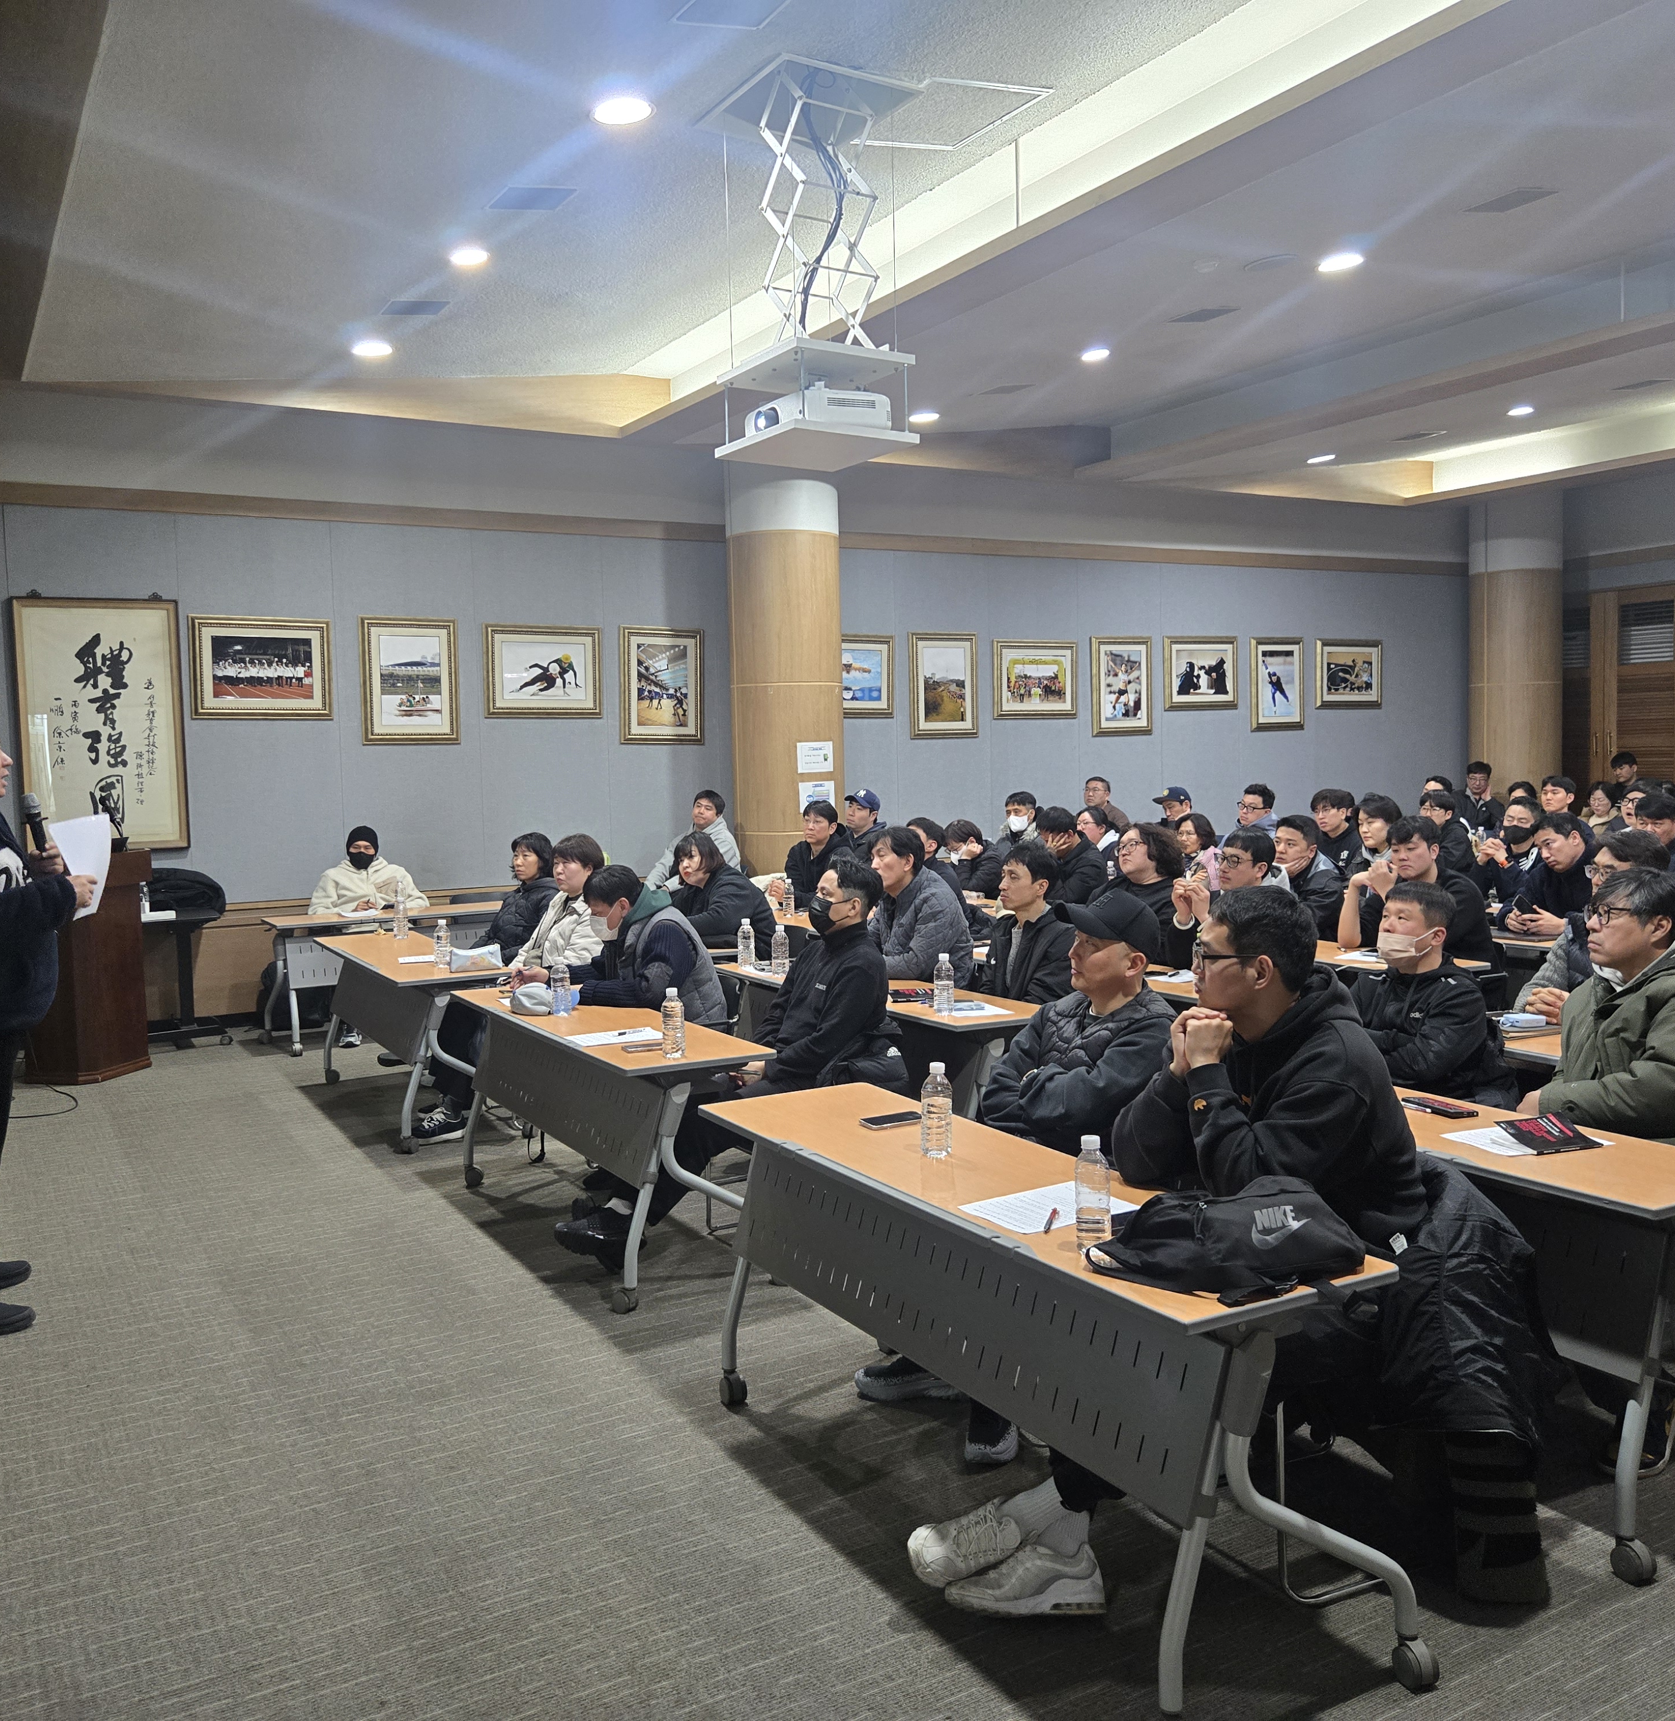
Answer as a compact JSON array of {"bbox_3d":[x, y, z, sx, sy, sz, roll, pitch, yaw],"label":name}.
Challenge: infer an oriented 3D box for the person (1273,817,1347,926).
[{"bbox_3d":[2.274,0.425,7.174,0.820,1.270,0.540,-4,5,-29],"label":"person"}]

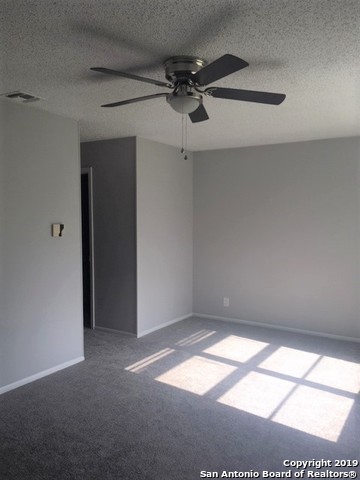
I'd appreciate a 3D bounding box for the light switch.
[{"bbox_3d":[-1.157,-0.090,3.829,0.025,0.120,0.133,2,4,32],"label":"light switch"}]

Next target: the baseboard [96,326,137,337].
[{"bbox_3d":[-0.825,1.171,5.108,0.708,0.055,0.017,2,4,32],"label":"baseboard"}]

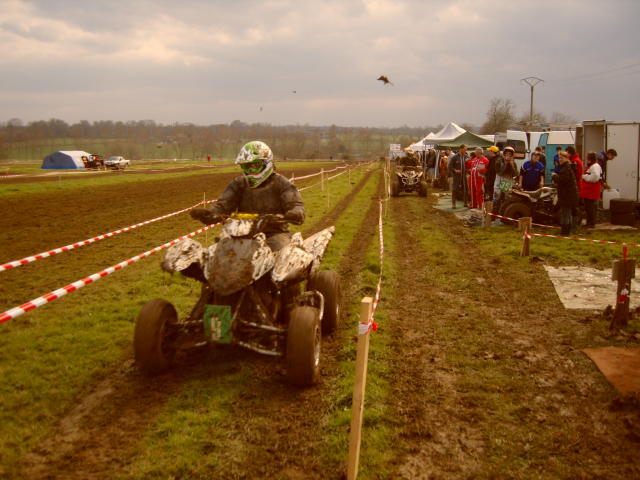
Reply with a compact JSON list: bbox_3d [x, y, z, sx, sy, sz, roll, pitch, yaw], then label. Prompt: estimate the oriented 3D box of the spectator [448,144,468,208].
[{"bbox_3d":[3.788,-1.723,17.700,0.560,1.770,0.420,-4,9,-27],"label":"spectator"}]

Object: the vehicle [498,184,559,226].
[{"bbox_3d":[4.851,-0.818,14.500,1.750,1.000,1.120,-3,8,-22],"label":"vehicle"}]

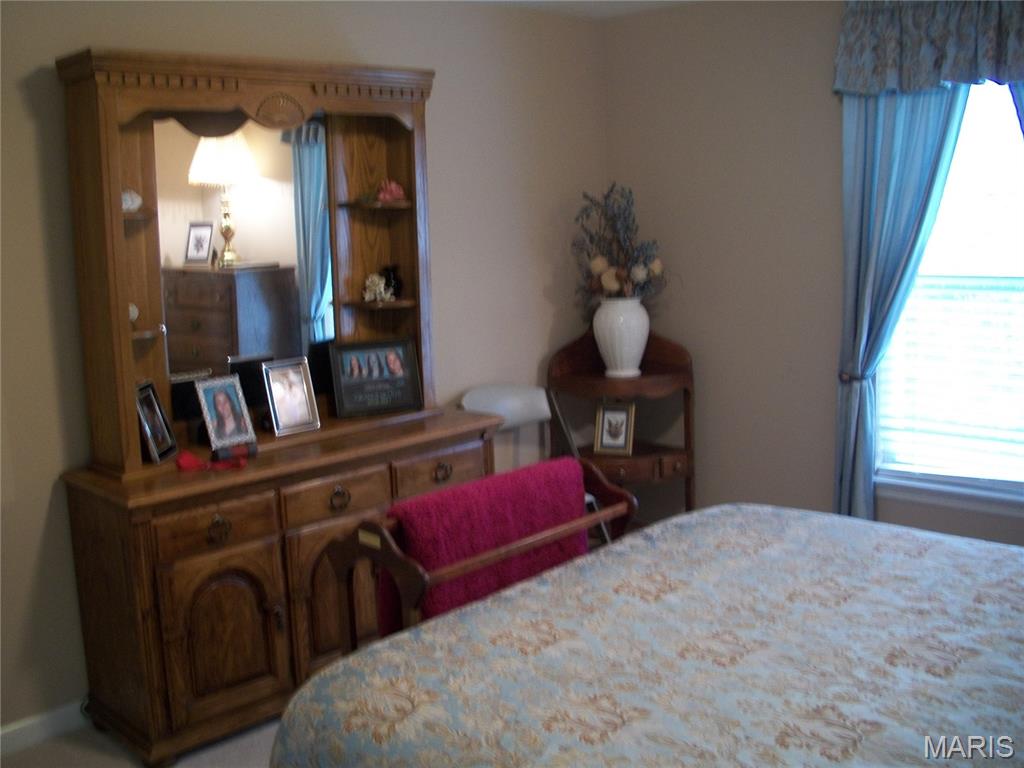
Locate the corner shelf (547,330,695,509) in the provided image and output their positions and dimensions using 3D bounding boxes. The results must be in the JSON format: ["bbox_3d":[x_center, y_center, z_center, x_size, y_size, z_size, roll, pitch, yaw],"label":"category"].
[{"bbox_3d":[0.507,0.252,4.869,0.660,0.985,0.394,-2,10,2],"label":"corner shelf"}]

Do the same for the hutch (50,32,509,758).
[{"bbox_3d":[-0.730,-0.010,3.496,1.423,2.072,0.473,-12,13,-42],"label":"hutch"}]

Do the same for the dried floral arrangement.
[{"bbox_3d":[0.466,-0.595,4.624,0.424,0.606,0.355,-2,10,2],"label":"dried floral arrangement"}]

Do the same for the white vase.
[{"bbox_3d":[0.487,-0.212,4.692,0.258,0.369,0.258,-2,10,2],"label":"white vase"}]

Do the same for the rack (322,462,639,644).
[{"bbox_3d":[-0.046,0.689,3.038,0.837,0.788,0.448,-12,13,-42],"label":"rack"}]

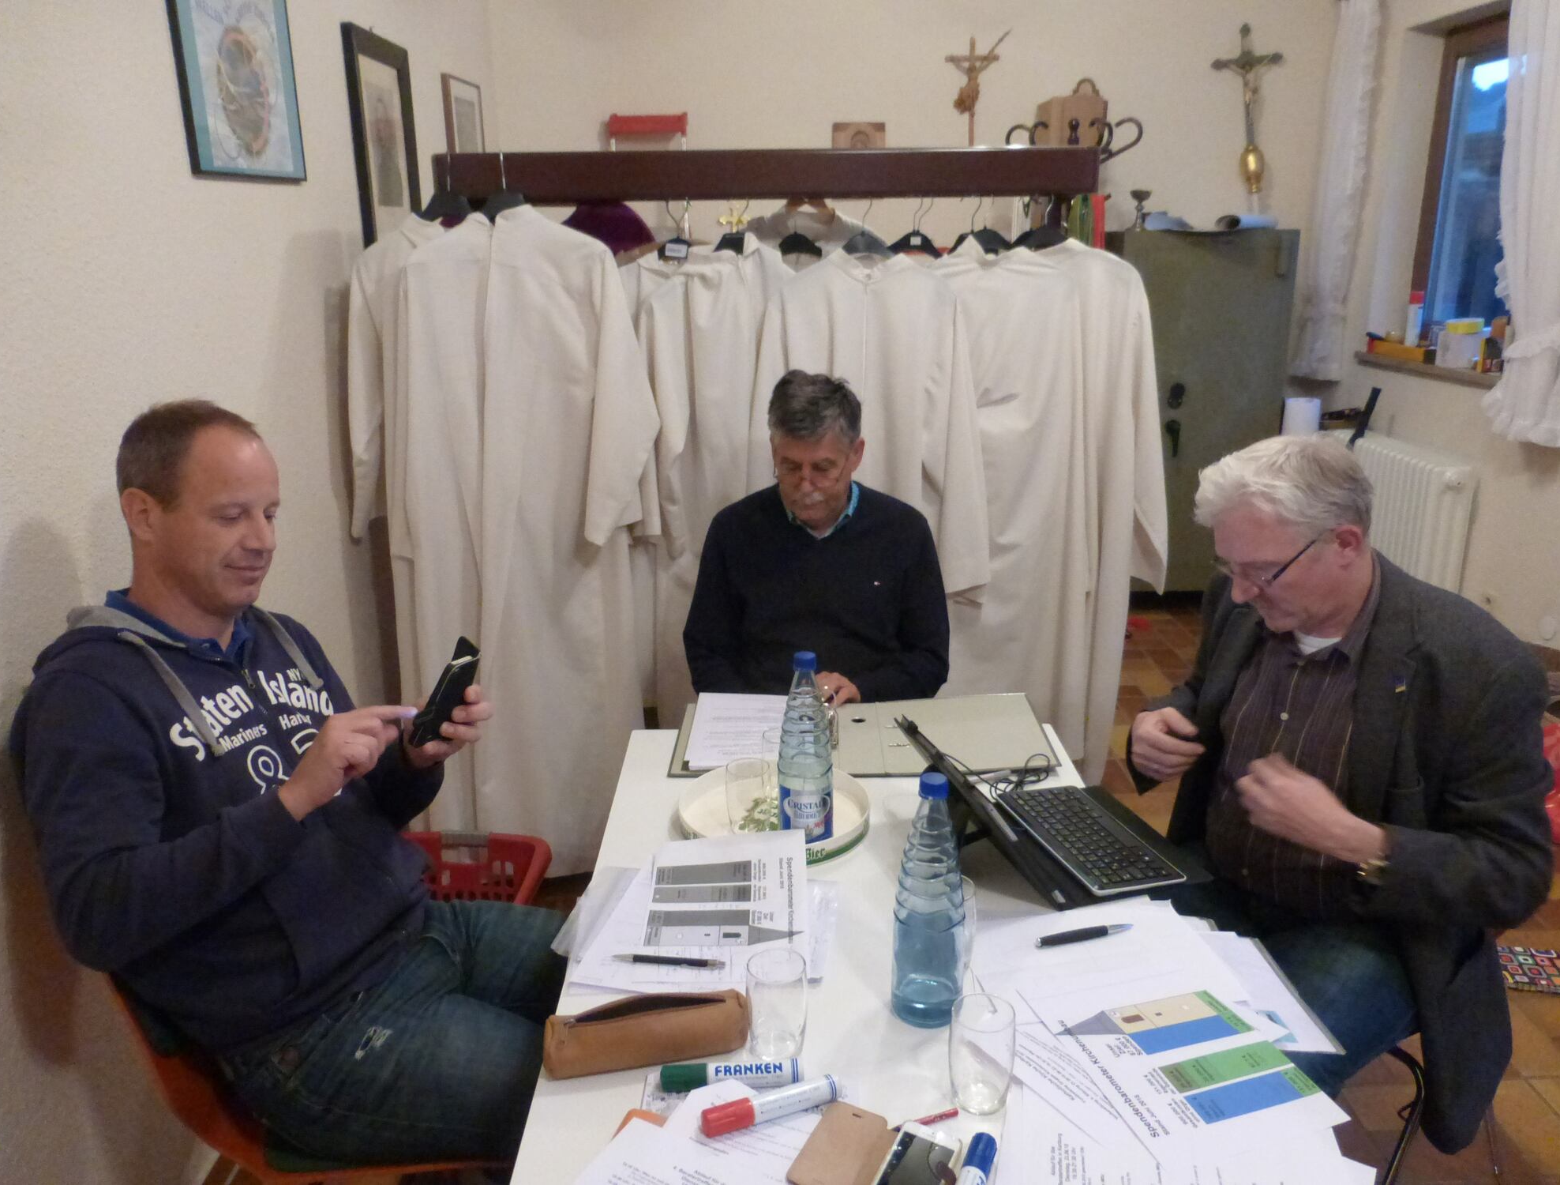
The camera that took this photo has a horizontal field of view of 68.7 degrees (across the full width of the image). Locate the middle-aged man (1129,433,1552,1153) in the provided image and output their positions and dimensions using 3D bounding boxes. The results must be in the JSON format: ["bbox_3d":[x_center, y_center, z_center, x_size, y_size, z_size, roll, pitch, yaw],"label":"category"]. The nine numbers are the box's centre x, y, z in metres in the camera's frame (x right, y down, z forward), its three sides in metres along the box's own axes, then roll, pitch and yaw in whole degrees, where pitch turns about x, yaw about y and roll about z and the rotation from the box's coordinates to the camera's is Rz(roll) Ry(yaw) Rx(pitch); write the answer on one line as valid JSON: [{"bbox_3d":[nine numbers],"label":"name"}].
[{"bbox_3d":[0.624,0.479,1.539,0.690,1.330,0.560,-11,20,-30],"label":"middle-aged man"}]

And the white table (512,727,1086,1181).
[{"bbox_3d":[0.122,0.796,1.530,0.765,0.740,1.350,-1,17,0],"label":"white table"}]

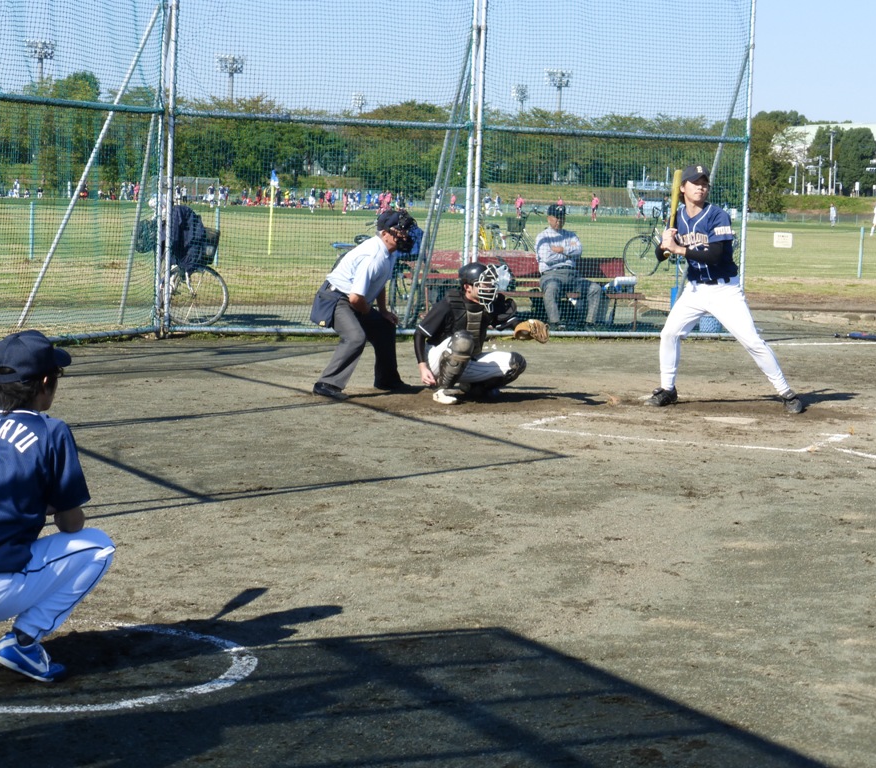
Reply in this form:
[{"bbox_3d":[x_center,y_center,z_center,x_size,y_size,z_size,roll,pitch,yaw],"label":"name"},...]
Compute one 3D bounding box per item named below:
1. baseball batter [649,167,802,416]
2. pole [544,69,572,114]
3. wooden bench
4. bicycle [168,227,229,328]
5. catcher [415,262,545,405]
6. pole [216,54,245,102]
[{"bbox_3d":[1.950,-0.648,15.850,1.030,1.670,0.600,3,5,21],"label":"baseball batter"},{"bbox_3d":[22.687,-46.033,440.000,5.200,27.000,2.000,1,5,-11],"label":"pole"},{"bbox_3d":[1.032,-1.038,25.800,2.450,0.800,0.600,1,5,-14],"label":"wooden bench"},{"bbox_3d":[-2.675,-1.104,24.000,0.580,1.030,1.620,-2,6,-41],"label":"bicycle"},{"bbox_3d":[0.277,-0.353,16.000,0.850,0.960,0.720,5,5,34],"label":"catcher"},{"bbox_3d":[-38.363,-47.011,430.000,5.200,27.000,2.000,3,5,11],"label":"pole"}]

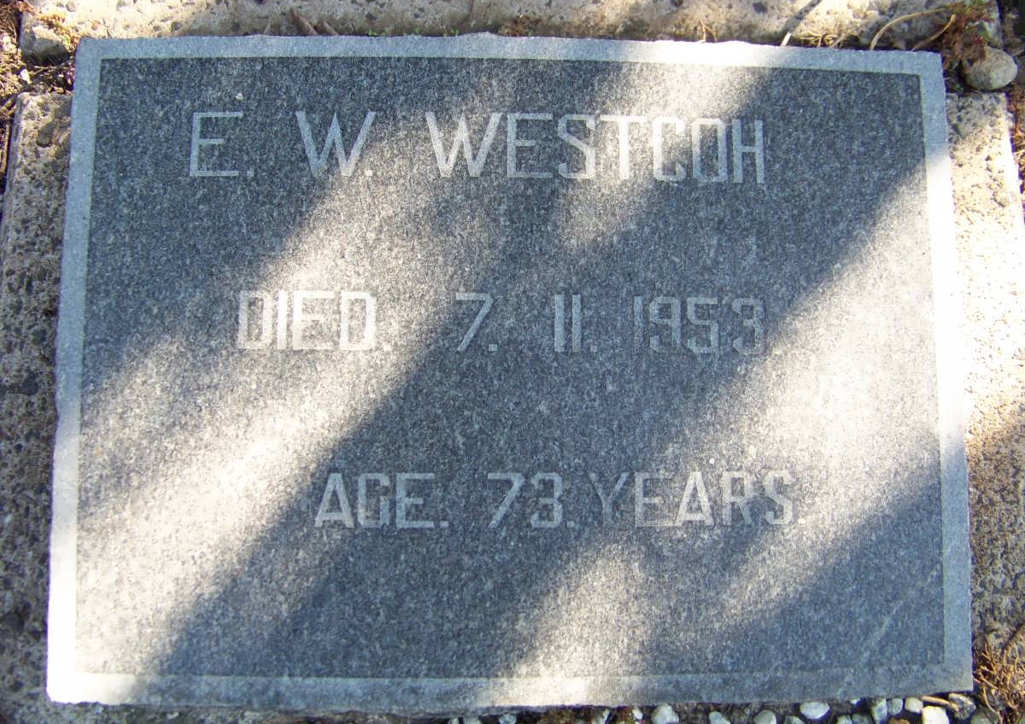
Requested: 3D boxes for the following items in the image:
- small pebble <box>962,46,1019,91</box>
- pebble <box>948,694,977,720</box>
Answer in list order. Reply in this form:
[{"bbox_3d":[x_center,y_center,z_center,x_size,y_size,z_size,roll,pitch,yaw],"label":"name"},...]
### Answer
[{"bbox_3d":[0.361,-0.222,0.804,0.039,0.026,0.034,-8,84,-4],"label":"small pebble"},{"bbox_3d":[0.316,0.243,0.751,0.021,0.013,0.016,28,83,0],"label":"pebble"}]

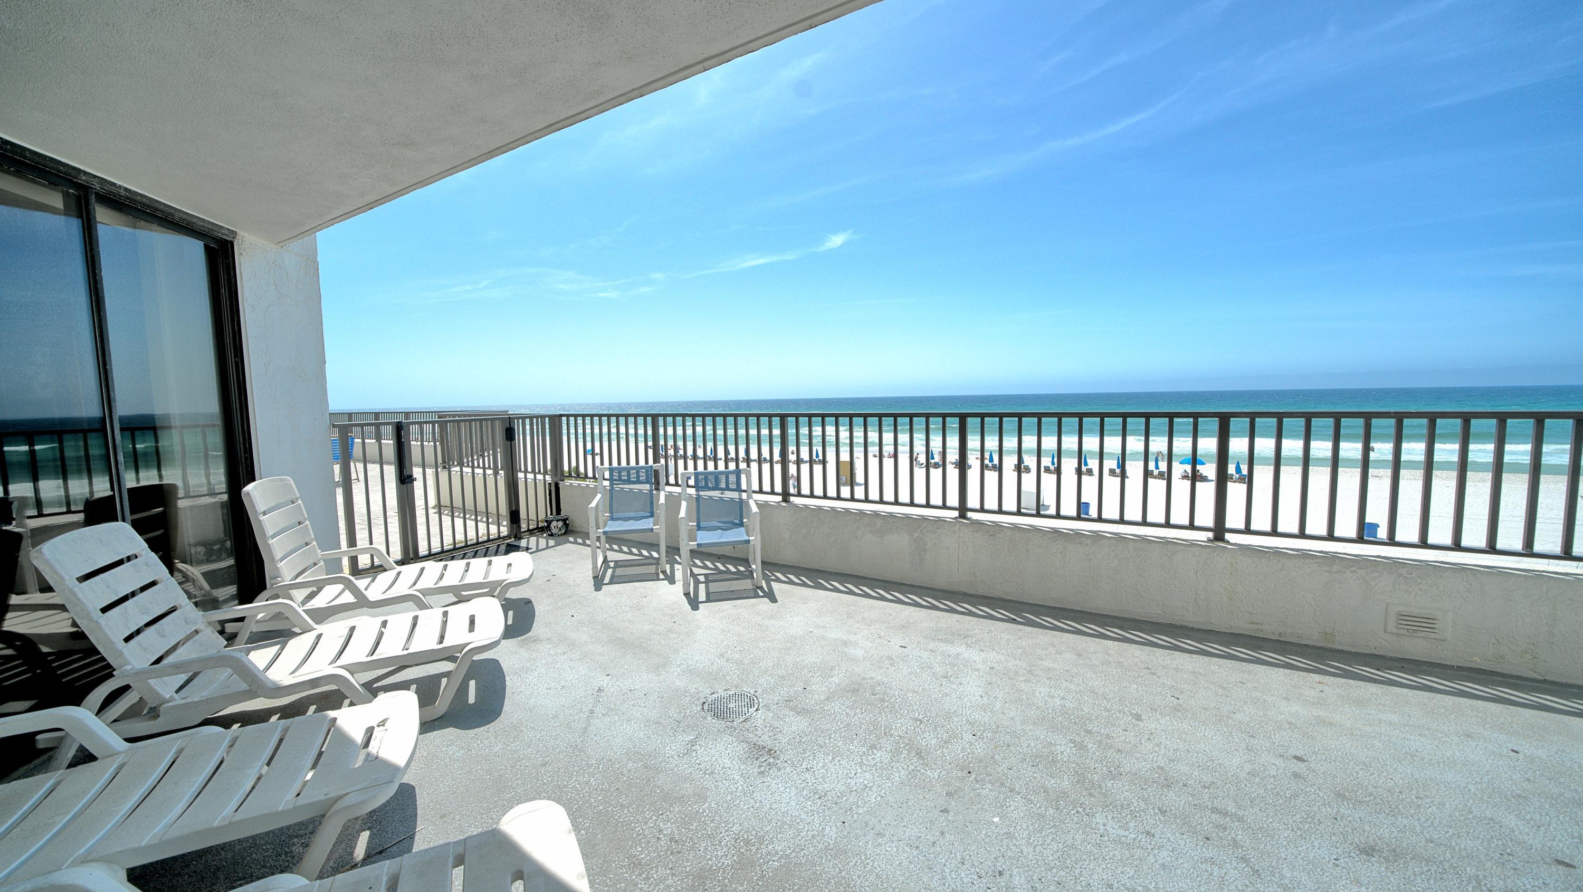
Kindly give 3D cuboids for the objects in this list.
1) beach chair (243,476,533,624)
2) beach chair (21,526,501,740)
[{"bbox_3d":[-2.517,0.676,3.401,1.526,1.027,0.708,-3,5,-26],"label":"beach chair"},{"bbox_3d":[-2.208,0.777,2.467,1.526,0.972,0.708,-4,6,-31],"label":"beach chair"}]

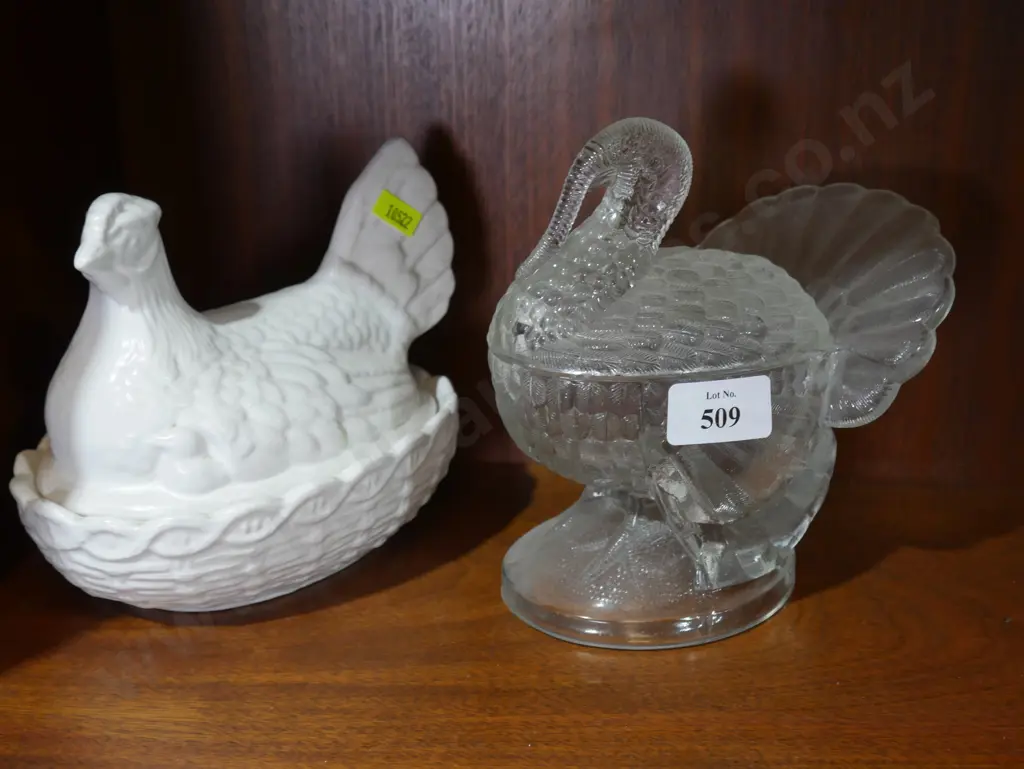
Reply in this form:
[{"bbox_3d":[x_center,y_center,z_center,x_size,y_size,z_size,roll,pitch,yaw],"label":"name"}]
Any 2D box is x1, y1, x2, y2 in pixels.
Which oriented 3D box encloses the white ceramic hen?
[{"bbox_3d":[-0.107,-0.008,0.544,0.146,0.165,0.205,13,22,38],"label":"white ceramic hen"}]

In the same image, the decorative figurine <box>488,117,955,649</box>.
[{"bbox_3d":[0.066,-0.011,0.518,0.170,0.184,0.132,-13,21,-35],"label":"decorative figurine"}]

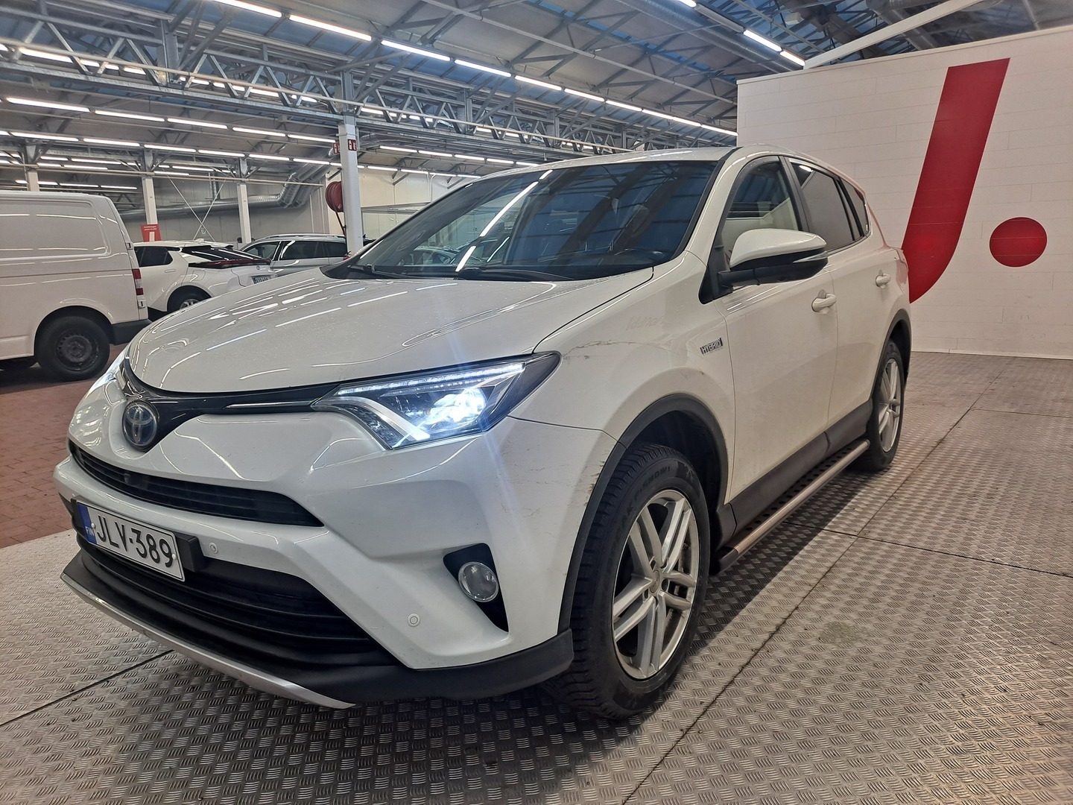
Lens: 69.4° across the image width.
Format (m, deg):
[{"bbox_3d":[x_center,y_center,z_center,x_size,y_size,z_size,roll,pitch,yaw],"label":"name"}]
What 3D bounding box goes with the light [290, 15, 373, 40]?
[{"bbox_3d":[-3.022,-5.492,11.354,0.110,0.060,1.480,7,13,37],"label":"light"}]

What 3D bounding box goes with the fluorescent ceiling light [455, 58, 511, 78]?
[{"bbox_3d":[-0.939,-6.015,13.977,0.090,0.070,1.500,6,13,37],"label":"fluorescent ceiling light"}]

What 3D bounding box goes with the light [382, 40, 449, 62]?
[{"bbox_3d":[-1.946,-5.745,12.683,0.090,0.070,1.500,6,13,37],"label":"light"}]

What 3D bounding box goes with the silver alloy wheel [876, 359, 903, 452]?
[{"bbox_3d":[1.816,0.009,4.178,0.195,0.492,0.492,6,13,36],"label":"silver alloy wheel"}]

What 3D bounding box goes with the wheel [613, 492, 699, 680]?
[{"bbox_3d":[0.252,0.465,2.075,0.195,0.492,0.492,6,13,36],"label":"wheel"}]

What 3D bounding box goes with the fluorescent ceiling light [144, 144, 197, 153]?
[{"bbox_3d":[-10.321,-7.138,21.855,0.110,0.060,1.480,7,13,37],"label":"fluorescent ceiling light"}]

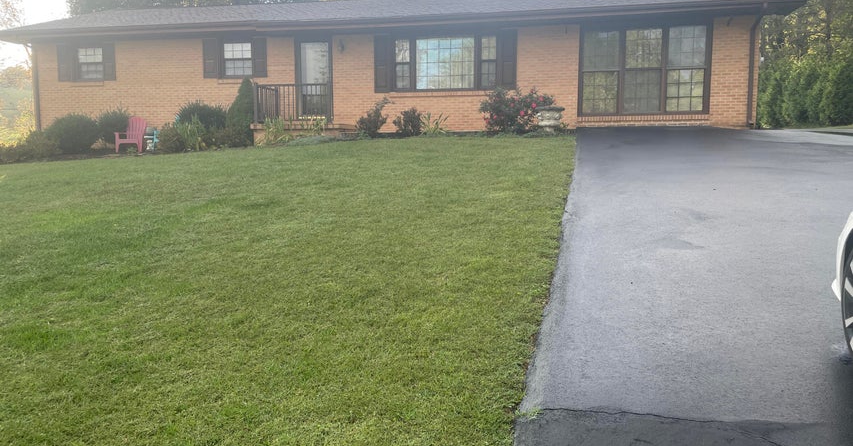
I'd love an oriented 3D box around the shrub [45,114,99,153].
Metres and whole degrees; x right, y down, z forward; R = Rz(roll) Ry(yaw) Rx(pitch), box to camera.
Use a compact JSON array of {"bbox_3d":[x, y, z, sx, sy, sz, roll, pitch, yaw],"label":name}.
[{"bbox_3d":[-9.023,-2.281,16.332,1.320,1.040,1.200,1,6,12],"label":"shrub"}]

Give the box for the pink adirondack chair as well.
[{"bbox_3d":[-7.244,-2.170,15.854,0.710,0.930,0.820,-1,6,-6],"label":"pink adirondack chair"}]

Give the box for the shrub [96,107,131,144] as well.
[{"bbox_3d":[-8.039,-2.468,16.511,0.930,1.000,0.920,1,6,12],"label":"shrub"}]

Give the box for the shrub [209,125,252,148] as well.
[{"bbox_3d":[-4.729,-2.077,15.420,1.000,0.560,0.800,1,6,12],"label":"shrub"}]

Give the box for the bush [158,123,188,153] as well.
[{"bbox_3d":[-6.302,-2.097,15.900,0.800,0.760,0.780,1,6,12],"label":"bush"}]

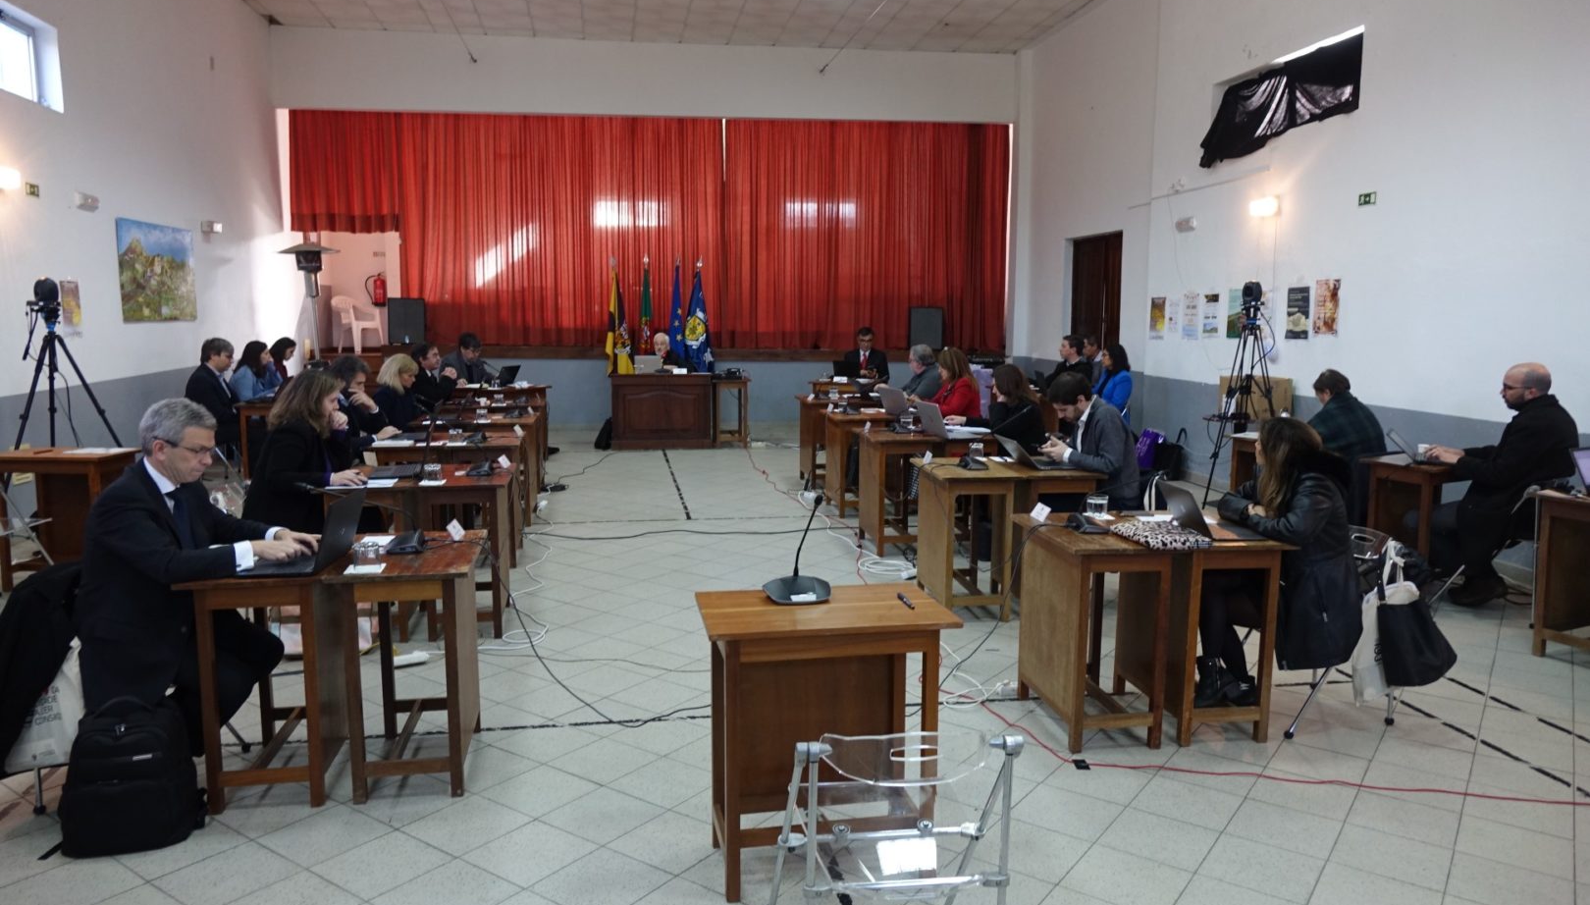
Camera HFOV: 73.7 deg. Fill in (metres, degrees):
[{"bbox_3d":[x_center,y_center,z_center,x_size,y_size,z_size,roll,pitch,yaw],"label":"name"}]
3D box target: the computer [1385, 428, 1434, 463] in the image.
[{"bbox_3d":[3.652,-0.052,6.151,0.400,0.190,0.330,6,9,36],"label":"computer"}]

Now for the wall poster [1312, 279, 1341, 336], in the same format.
[{"bbox_3d":[4.075,-1.109,8.115,0.010,0.417,0.285,-1,8,-10],"label":"wall poster"}]

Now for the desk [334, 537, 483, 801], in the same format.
[{"bbox_3d":[-1.329,0.727,3.745,0.460,0.757,0.690,-1,8,-10],"label":"desk"}]

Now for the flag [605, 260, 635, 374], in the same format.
[{"bbox_3d":[-2.249,-1.687,13.614,0.362,1.489,0.250,-1,8,-10],"label":"flag"}]

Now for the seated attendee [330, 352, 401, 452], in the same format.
[{"bbox_3d":[-2.746,0.032,6.655,0.680,1.300,0.520,-1,8,-10],"label":"seated attendee"}]

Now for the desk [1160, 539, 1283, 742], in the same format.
[{"bbox_3d":[1.588,0.683,4.246,0.440,0.775,0.690,-1,8,-8],"label":"desk"}]

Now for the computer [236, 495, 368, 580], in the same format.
[{"bbox_3d":[-1.644,0.259,3.532,0.310,0.230,0.360,-1,8,-5],"label":"computer"}]

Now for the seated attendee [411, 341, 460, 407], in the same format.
[{"bbox_3d":[-3.079,-0.303,9.403,0.800,1.325,0.520,2,8,12],"label":"seated attendee"}]

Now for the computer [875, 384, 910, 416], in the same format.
[{"bbox_3d":[0.895,-0.416,8.648,0.280,0.210,0.330,-5,9,-34],"label":"computer"}]

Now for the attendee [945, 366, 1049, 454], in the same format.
[{"bbox_3d":[1.383,0.016,7.331,0.800,1.260,0.520,-1,8,-8],"label":"attendee"}]

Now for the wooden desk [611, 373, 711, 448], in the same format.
[{"bbox_3d":[-1.611,-0.510,12.782,1.190,0.873,0.620,-1,8,-10],"label":"wooden desk"}]

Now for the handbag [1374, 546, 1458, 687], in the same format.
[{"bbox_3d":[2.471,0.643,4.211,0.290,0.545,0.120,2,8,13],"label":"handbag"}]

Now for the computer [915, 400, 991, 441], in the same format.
[{"bbox_3d":[1.008,-0.223,6.954,0.310,0.235,0.345,-2,8,-14],"label":"computer"}]

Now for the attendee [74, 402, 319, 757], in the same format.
[{"bbox_3d":[-1.978,0.481,3.517,0.740,1.310,0.520,-1,8,-10],"label":"attendee"}]

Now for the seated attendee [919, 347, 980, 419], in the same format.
[{"bbox_3d":[1.238,-0.238,9.059,0.780,1.300,0.500,-1,8,-8],"label":"seated attendee"}]

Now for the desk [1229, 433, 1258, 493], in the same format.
[{"bbox_3d":[3.311,0.291,7.152,0.690,0.770,0.450,-4,9,-28],"label":"desk"}]

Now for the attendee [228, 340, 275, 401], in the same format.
[{"bbox_3d":[-4.679,-0.306,9.486,0.750,1.310,0.500,-1,8,-5],"label":"attendee"}]

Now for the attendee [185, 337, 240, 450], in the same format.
[{"bbox_3d":[-5.541,-0.440,10.319,0.760,1.335,0.520,0,7,-4],"label":"attendee"}]

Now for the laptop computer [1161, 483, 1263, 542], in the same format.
[{"bbox_3d":[1.597,0.216,4.064,0.320,0.190,0.295,0,8,-4],"label":"laptop computer"}]

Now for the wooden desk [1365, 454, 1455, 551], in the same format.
[{"bbox_3d":[3.680,0.440,6.129,0.680,0.757,0.460,-3,8,-23],"label":"wooden desk"}]

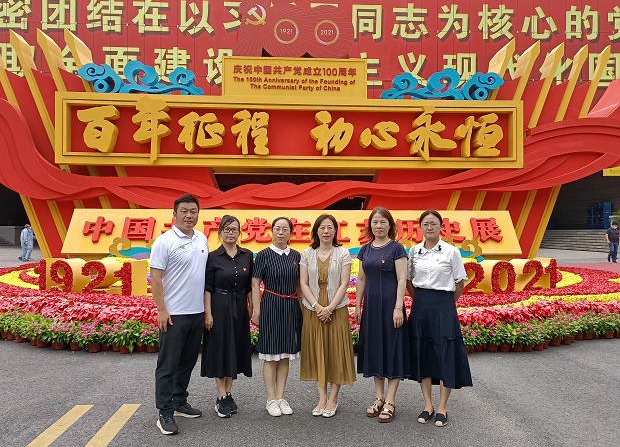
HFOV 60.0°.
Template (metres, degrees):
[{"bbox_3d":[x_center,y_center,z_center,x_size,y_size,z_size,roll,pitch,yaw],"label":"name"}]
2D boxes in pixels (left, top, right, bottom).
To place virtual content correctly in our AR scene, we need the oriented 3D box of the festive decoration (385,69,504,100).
[{"bbox_3d":[3.773,-3.958,15.300,3.450,0.870,0.550,0,-1,-4],"label":"festive decoration"}]

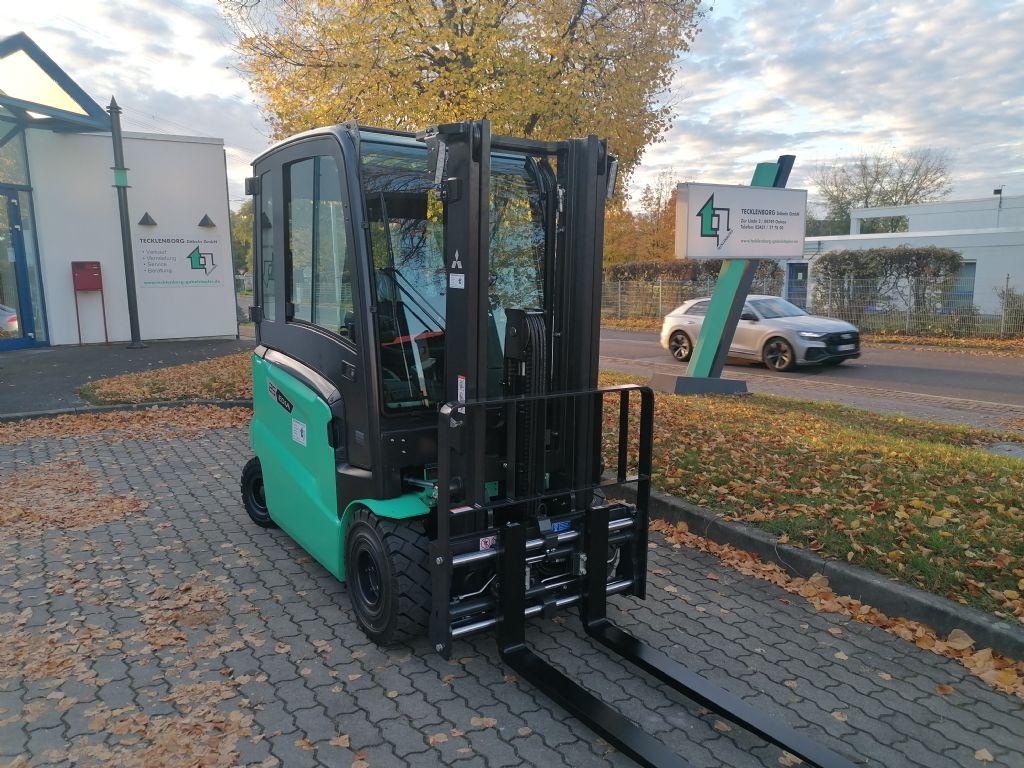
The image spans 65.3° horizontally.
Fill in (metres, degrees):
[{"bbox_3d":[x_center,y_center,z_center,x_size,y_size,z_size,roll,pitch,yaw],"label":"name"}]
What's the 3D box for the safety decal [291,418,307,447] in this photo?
[{"bbox_3d":[-1.083,0.249,4.076,0.005,0.118,0.205,-3,9,-33],"label":"safety decal"}]

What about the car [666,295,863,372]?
[{"bbox_3d":[5.809,-1.298,19.032,2.020,1.700,4.980,-5,9,-32],"label":"car"}]

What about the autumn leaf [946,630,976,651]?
[{"bbox_3d":[1.829,1.043,3.247,0.110,0.070,0.050,2,9,15],"label":"autumn leaf"}]

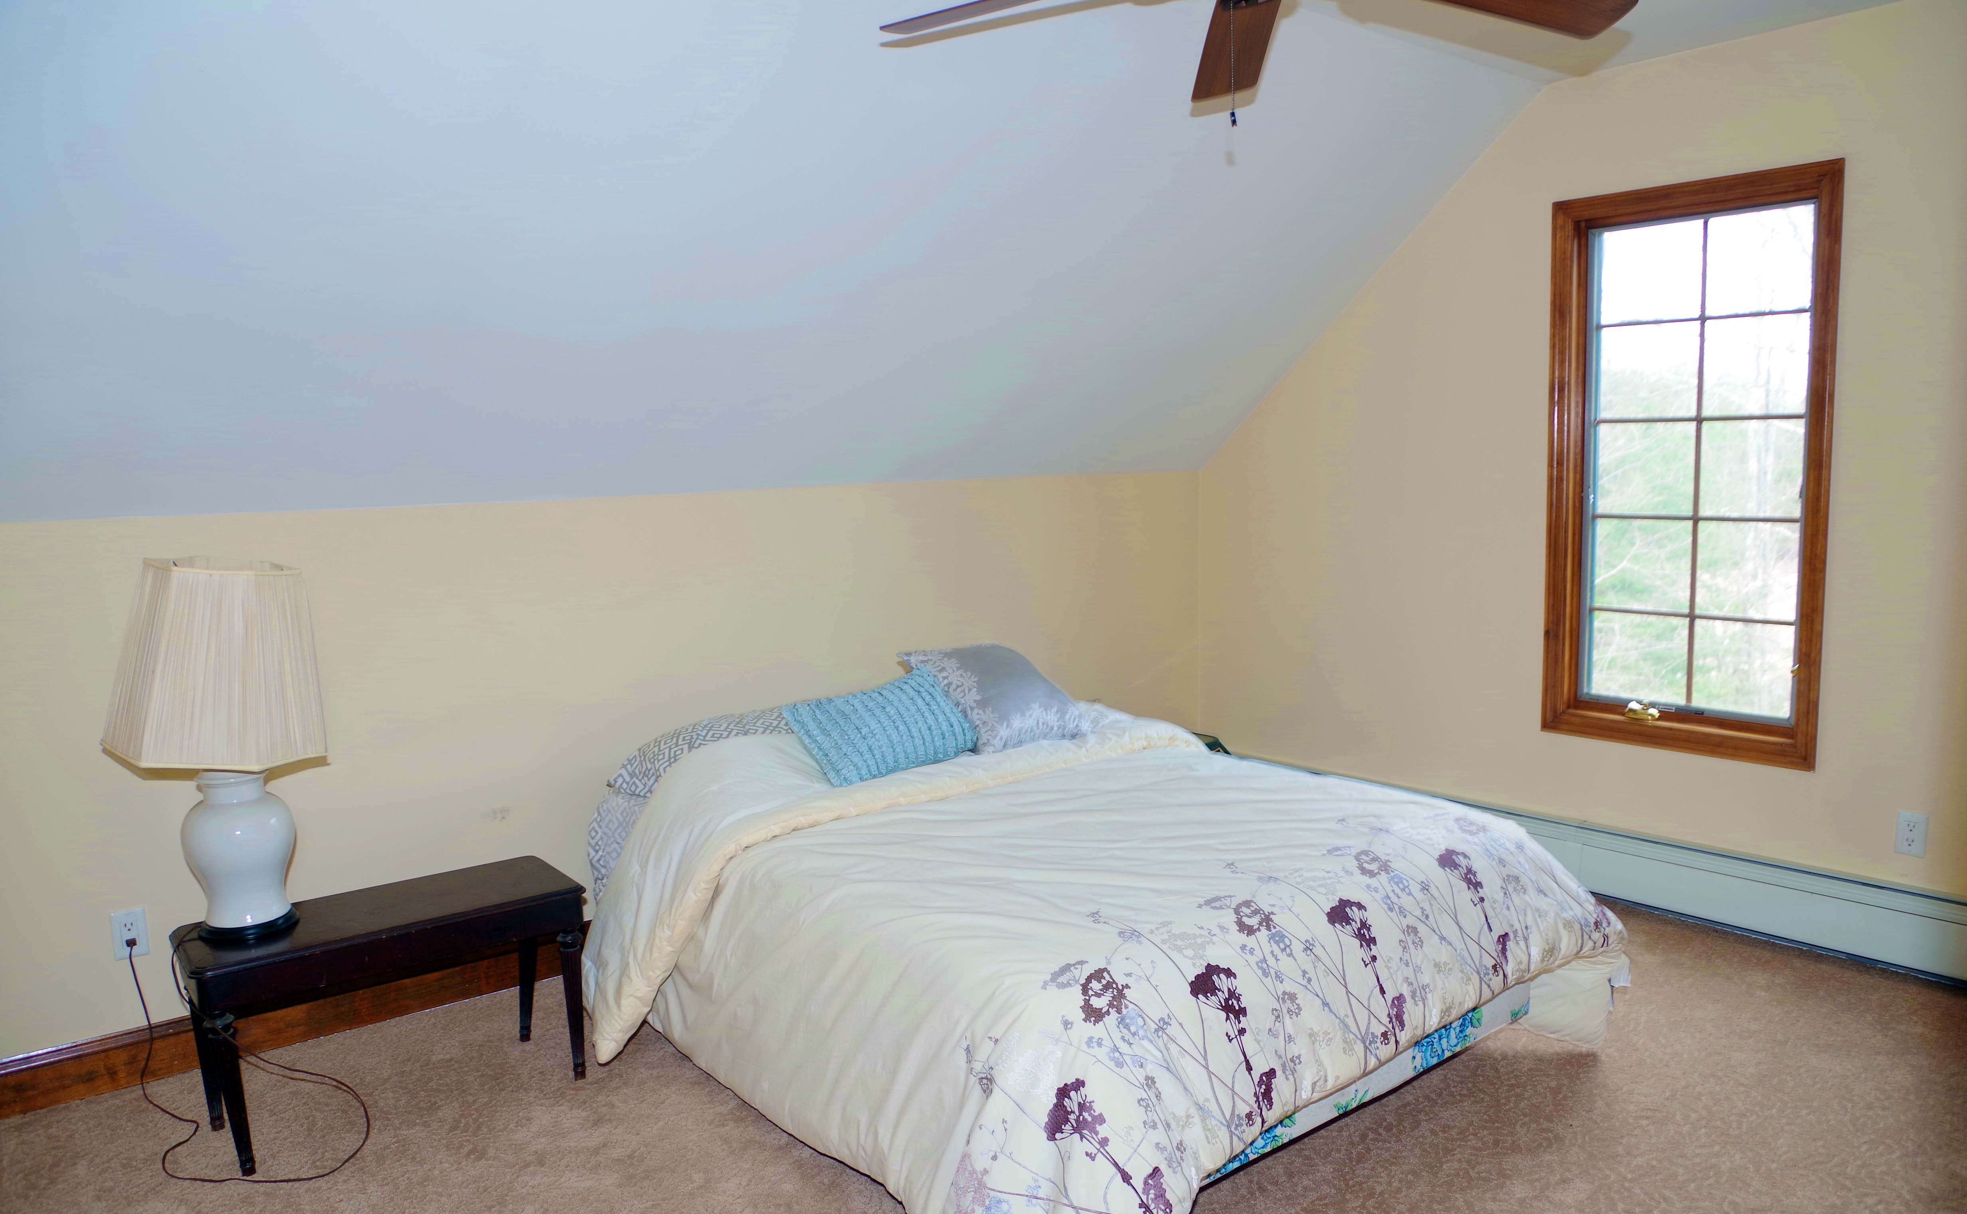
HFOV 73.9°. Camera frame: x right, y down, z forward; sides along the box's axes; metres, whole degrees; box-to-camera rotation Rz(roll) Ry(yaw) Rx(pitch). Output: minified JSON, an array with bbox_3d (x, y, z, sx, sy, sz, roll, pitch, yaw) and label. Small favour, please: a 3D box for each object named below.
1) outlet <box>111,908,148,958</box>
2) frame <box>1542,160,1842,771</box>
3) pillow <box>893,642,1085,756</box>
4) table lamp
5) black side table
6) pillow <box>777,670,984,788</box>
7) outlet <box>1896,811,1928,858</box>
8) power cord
[{"bbox_3d":[-2.043,0.785,3.136,0.070,0.115,0.010,-7,8,-38],"label":"outlet"},{"bbox_3d":[2.065,-0.397,3.881,0.080,1.665,0.800,-7,8,-38],"label":"frame"},{"bbox_3d":[0.040,0.263,3.997,0.460,0.140,0.440,-5,43,-44],"label":"pillow"},{"bbox_3d":[-1.645,0.311,2.853,0.420,0.810,0.385,-4,7,-21],"label":"table lamp"},{"bbox_3d":[-1.364,0.923,3.025,0.800,0.465,0.340,-7,8,-38],"label":"black side table"},{"bbox_3d":[-0.284,0.335,3.714,0.510,0.120,0.310,-13,53,-40],"label":"pillow"},{"bbox_3d":[2.470,0.605,3.484,0.010,0.115,0.070,-7,8,-38],"label":"outlet"},{"bbox_3d":[-1.663,0.935,2.968,0.410,0.480,0.740,-7,8,-38],"label":"power cord"}]

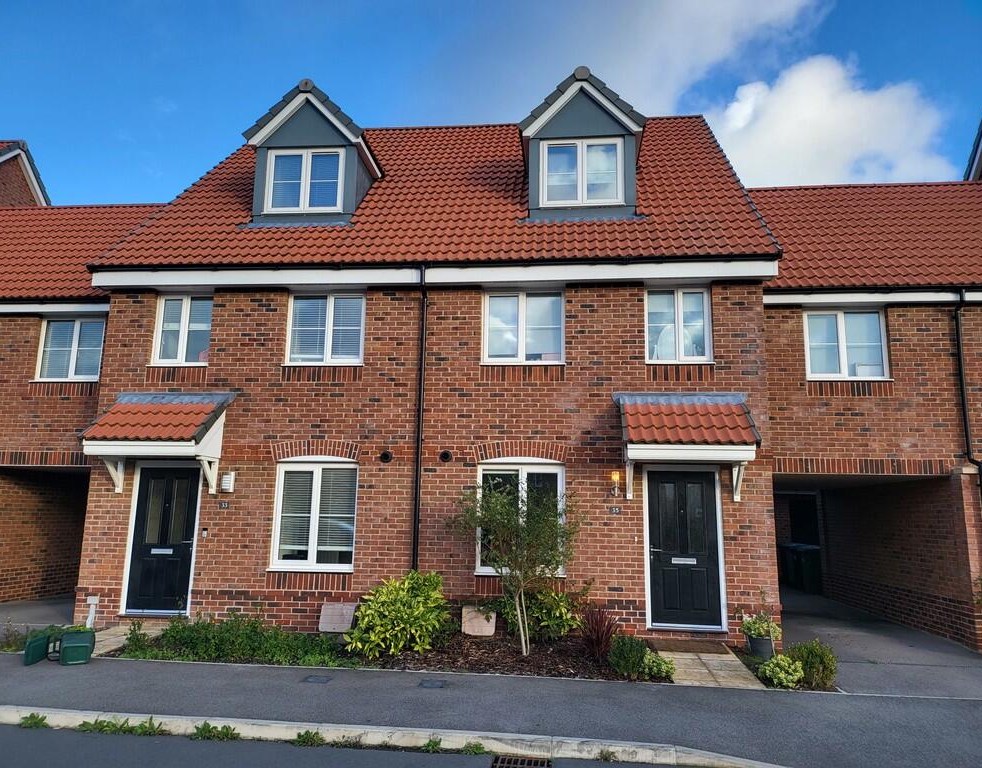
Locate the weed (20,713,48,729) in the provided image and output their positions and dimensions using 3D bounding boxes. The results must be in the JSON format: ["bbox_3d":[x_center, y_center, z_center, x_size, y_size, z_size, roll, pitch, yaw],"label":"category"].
[{"bbox_3d":[-3.651,2.678,5.668,0.220,0.100,0.160,0,-10,5],"label":"weed"}]

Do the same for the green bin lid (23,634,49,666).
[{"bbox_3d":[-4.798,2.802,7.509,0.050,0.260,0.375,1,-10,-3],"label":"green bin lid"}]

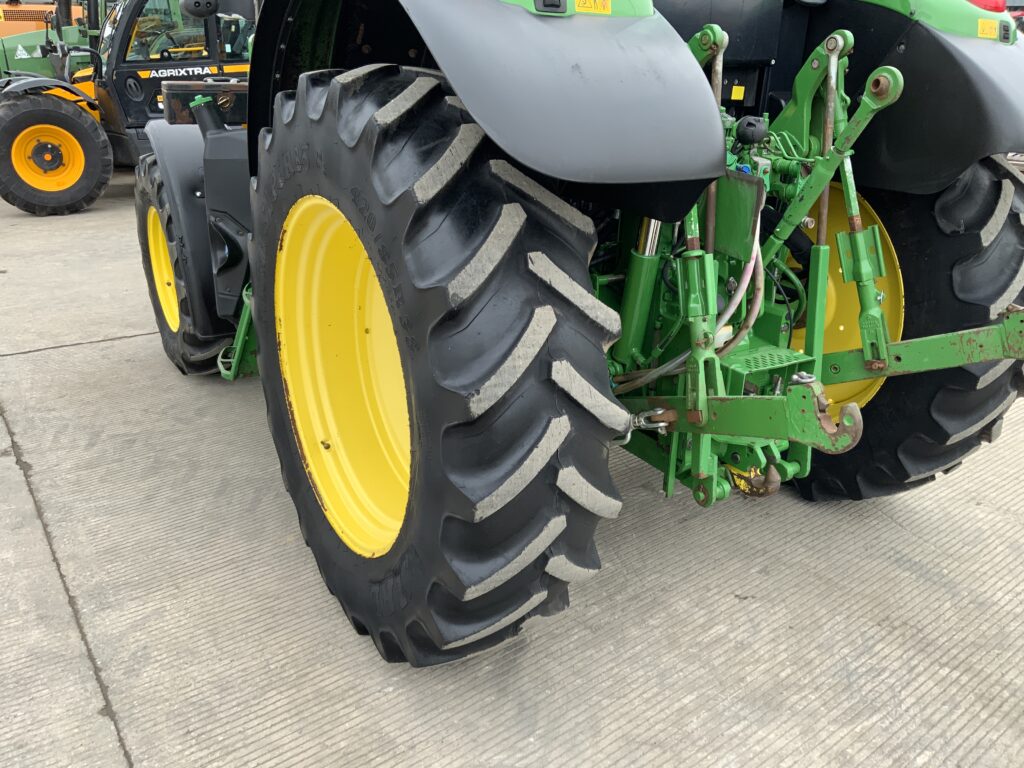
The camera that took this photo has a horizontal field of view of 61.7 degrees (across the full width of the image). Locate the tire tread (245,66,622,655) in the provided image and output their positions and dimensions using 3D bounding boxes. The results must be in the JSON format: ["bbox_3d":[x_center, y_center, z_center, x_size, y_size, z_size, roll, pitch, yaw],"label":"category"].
[{"bbox_3d":[-0.333,-0.059,2.496,0.425,1.640,1.670,-11,25,-30],"label":"tire tread"}]

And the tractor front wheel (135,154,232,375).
[{"bbox_3d":[-1.652,-0.624,4.518,0.390,1.175,1.200,-11,25,-30],"label":"tractor front wheel"}]

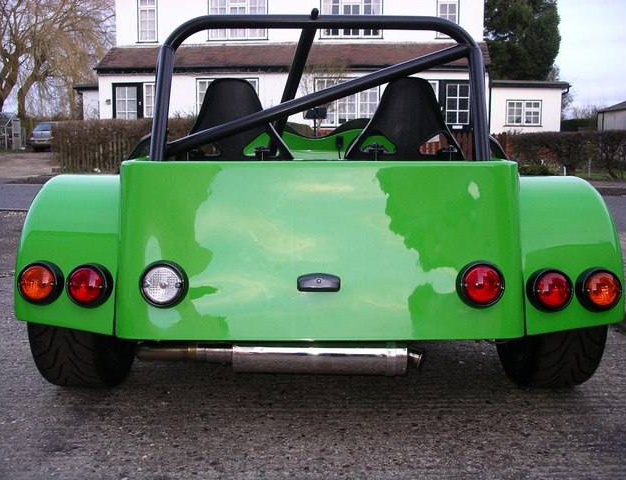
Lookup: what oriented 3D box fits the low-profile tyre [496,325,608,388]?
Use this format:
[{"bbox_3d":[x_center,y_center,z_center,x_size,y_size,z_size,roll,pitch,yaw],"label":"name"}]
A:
[{"bbox_3d":[0.684,0.154,2.043,0.205,0.570,0.570,0,8,1],"label":"low-profile tyre"}]

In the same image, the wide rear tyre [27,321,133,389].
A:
[{"bbox_3d":[-0.660,0.154,2.043,0.205,0.570,0.570,0,8,1],"label":"wide rear tyre"}]

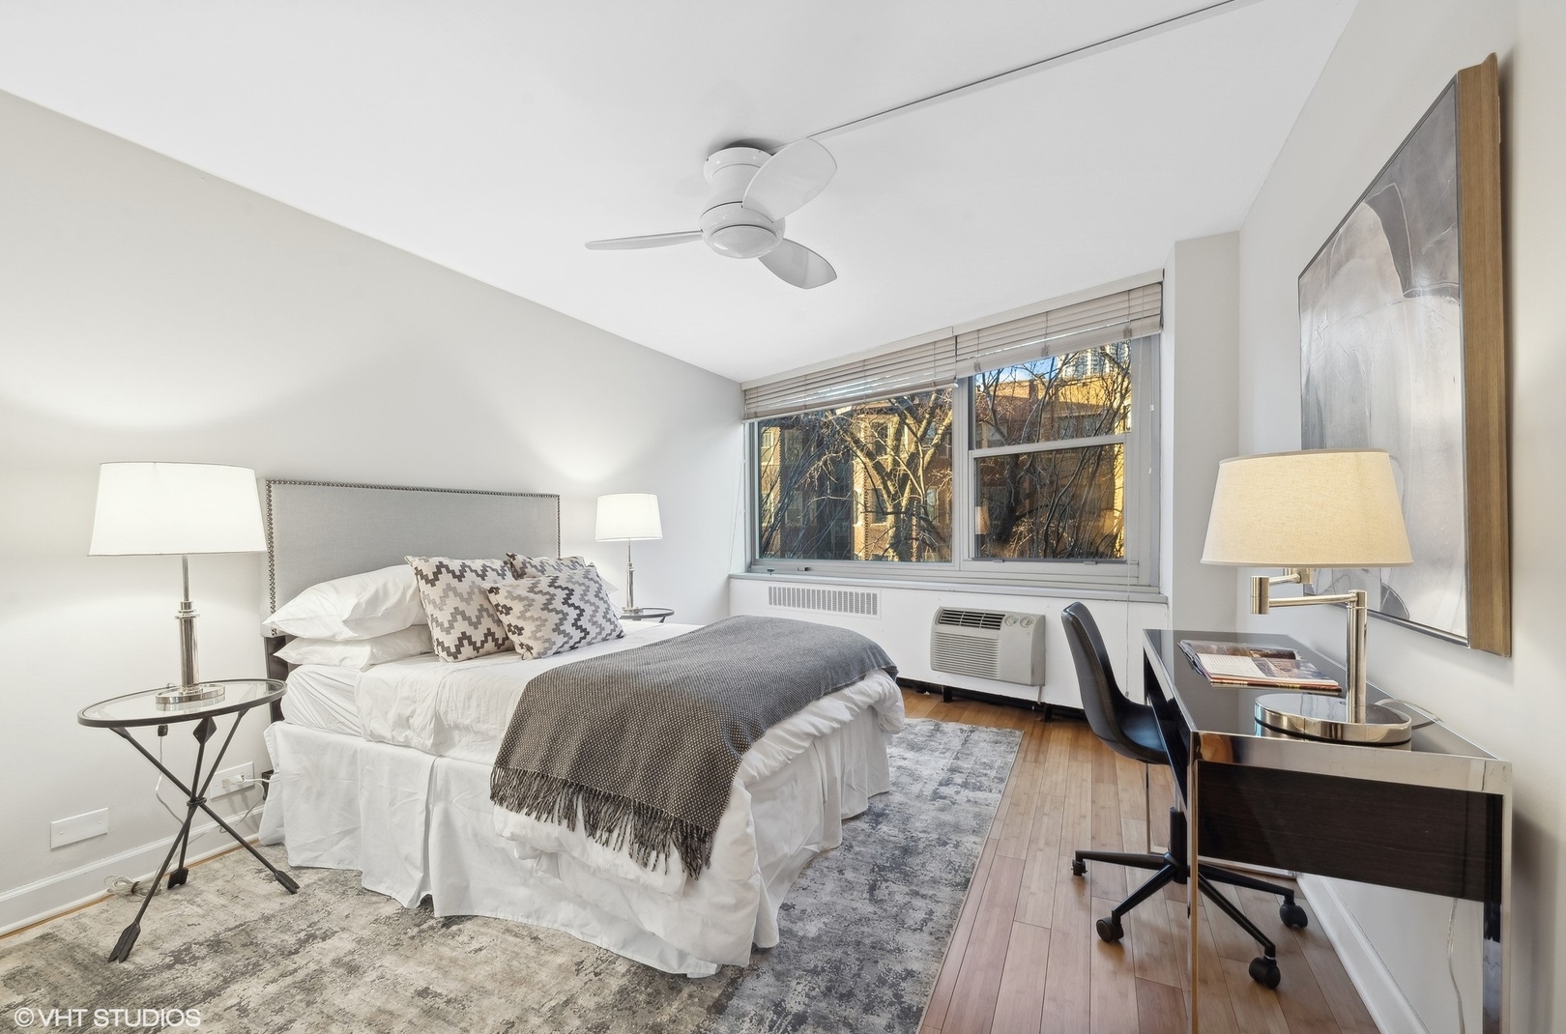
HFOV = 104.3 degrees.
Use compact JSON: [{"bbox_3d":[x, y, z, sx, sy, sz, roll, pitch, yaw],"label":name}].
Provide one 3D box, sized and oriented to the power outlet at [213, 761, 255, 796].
[{"bbox_3d":[-2.023,0.969,2.239,0.012,0.083,0.125,-1,-1,27],"label":"power outlet"}]

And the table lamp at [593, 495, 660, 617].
[{"bbox_3d":[-0.905,0.208,3.575,0.380,0.705,0.380,-1,-1,0],"label":"table lamp"}]

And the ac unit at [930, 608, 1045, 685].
[{"bbox_3d":[1.186,0.767,3.611,0.110,0.395,0.680,0,-1,-45],"label":"ac unit"}]

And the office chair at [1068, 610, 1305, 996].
[{"bbox_3d":[1.151,0.724,1.783,0.600,0.868,0.560,-1,-1,34],"label":"office chair"}]

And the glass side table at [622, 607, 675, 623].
[{"bbox_3d":[-0.908,0.907,3.682,0.490,0.650,0.490,-2,-1,27],"label":"glass side table"}]

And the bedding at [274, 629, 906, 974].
[{"bbox_3d":[-0.713,0.846,2.501,1.995,0.718,1.459,-2,-1,27],"label":"bedding"}]

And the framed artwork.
[{"bbox_3d":[1.269,-0.233,1.306,0.048,0.899,0.839,-1,-1,27],"label":"framed artwork"}]

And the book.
[{"bbox_3d":[1.157,0.364,1.511,0.245,0.034,0.467,-2,-1,27],"label":"book"}]

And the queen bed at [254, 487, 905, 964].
[{"bbox_3d":[-0.748,0.520,2.516,2.052,1.371,1.459,-2,-1,27],"label":"queen bed"}]

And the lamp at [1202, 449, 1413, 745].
[{"bbox_3d":[0.938,0.129,1.075,0.285,0.491,0.325,-2,-1,27],"label":"lamp"}]

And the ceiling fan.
[{"bbox_3d":[-0.145,-1.131,2.339,1.026,0.353,0.992,-2,-1,27],"label":"ceiling fan"}]

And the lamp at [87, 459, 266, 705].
[{"bbox_3d":[-1.810,0.198,1.850,0.380,0.705,0.380,-1,-1,27],"label":"lamp"}]

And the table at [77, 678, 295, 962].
[{"bbox_3d":[-1.827,0.890,1.886,0.490,0.650,0.490,-2,-1,27],"label":"table"}]

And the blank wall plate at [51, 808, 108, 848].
[{"bbox_3d":[-2.195,0.974,1.901,0.009,0.079,0.121,-1,-1,27],"label":"blank wall plate"}]

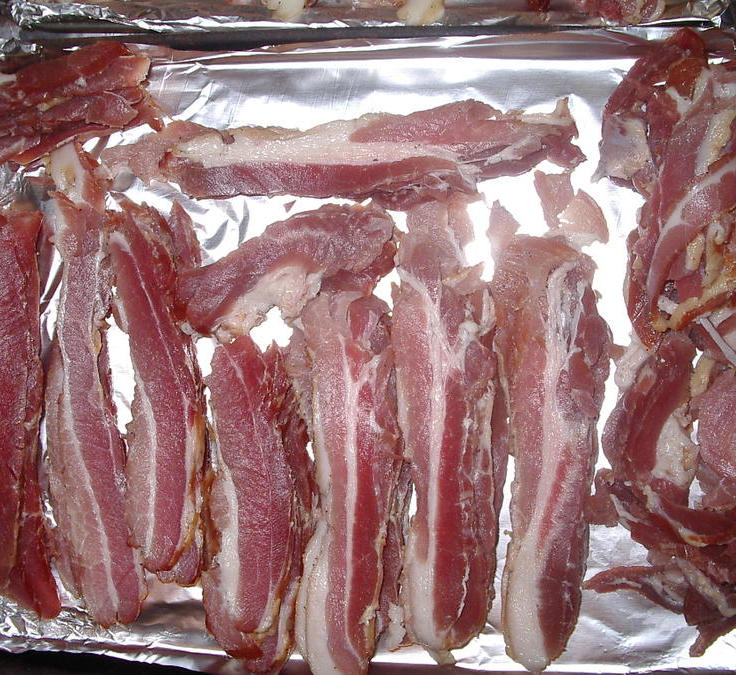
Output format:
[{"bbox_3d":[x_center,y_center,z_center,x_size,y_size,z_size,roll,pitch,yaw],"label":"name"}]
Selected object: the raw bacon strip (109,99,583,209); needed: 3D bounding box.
[{"bbox_3d":[-0.011,-0.089,0.500,0.239,0.012,0.056,-4,87,0],"label":"raw bacon strip"}]

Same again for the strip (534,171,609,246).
[{"bbox_3d":[0.103,-0.066,0.502,0.040,0.006,0.035,5,87,0],"label":"strip"}]

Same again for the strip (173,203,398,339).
[{"bbox_3d":[-0.042,-0.035,0.497,0.115,0.013,0.051,-23,87,-1],"label":"strip"}]

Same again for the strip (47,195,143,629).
[{"bbox_3d":[-0.142,0.035,0.494,0.043,0.011,0.217,-6,87,0],"label":"strip"}]

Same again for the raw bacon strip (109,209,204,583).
[{"bbox_3d":[-0.104,0.025,0.494,0.045,0.012,0.187,-3,87,0],"label":"raw bacon strip"}]

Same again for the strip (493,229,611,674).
[{"bbox_3d":[0.095,0.057,0.493,0.059,0.012,0.215,-3,87,0],"label":"strip"}]

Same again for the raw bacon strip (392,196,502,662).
[{"bbox_3d":[0.041,0.044,0.493,0.052,0.012,0.228,-2,87,0],"label":"raw bacon strip"}]

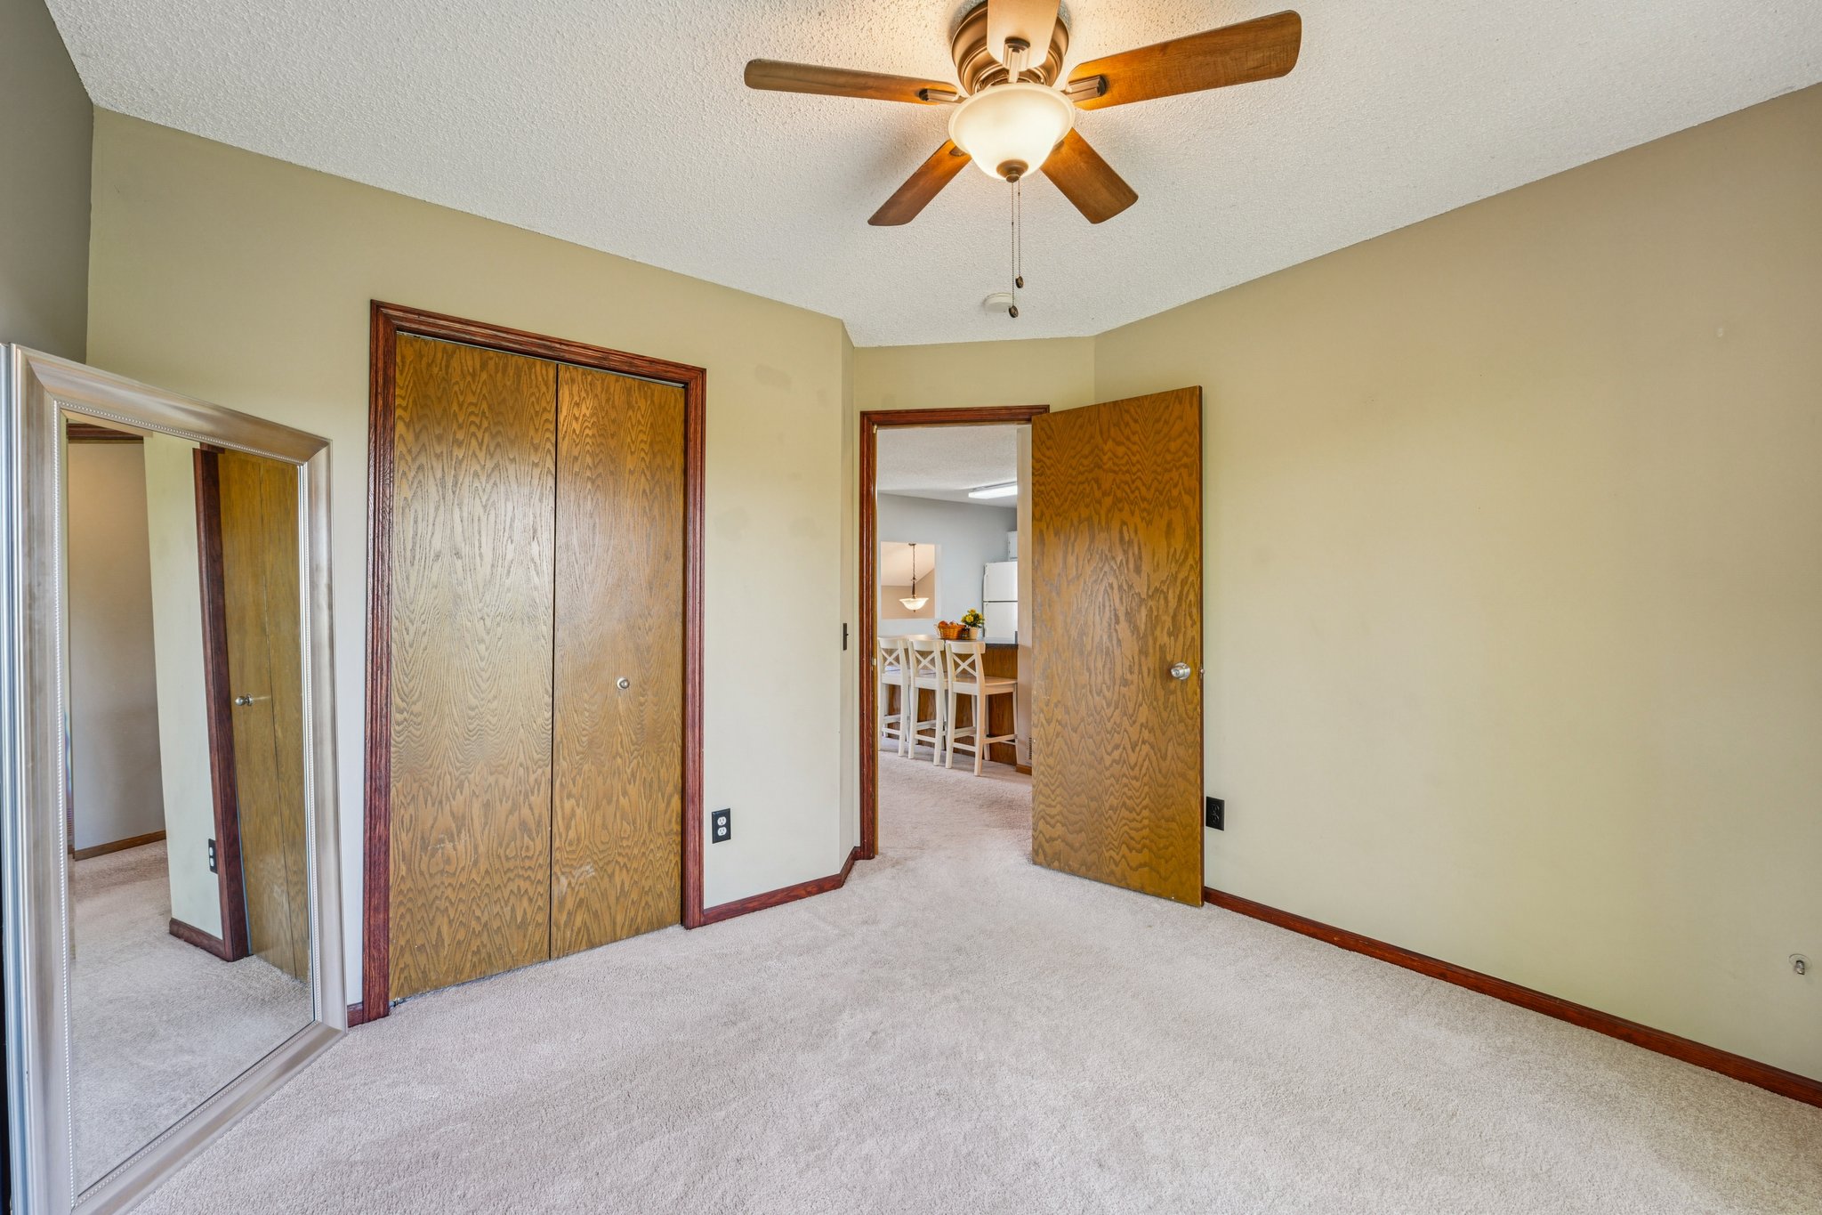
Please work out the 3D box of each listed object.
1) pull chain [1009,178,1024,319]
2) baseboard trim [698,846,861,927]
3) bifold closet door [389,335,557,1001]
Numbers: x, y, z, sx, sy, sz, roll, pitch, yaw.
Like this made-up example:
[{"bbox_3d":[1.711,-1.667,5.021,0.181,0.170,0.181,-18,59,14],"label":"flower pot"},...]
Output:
[{"bbox_3d":[0.222,-0.762,1.500,0.031,0.300,0.024,0,-1,0],"label":"pull chain"},{"bbox_3d":[-0.508,1.148,2.967,0.837,0.062,0.272,0,-1,-36],"label":"baseboard trim"},{"bbox_3d":[-1.378,0.177,2.250,0.442,2.000,0.035,0,-1,-36],"label":"bifold closet door"}]

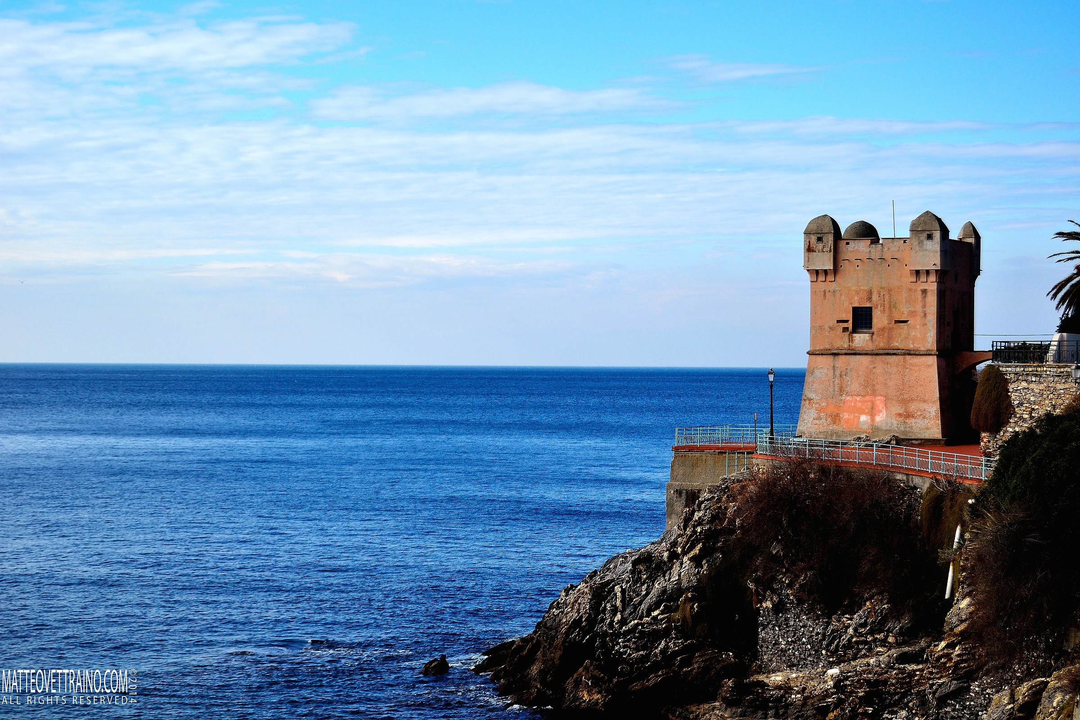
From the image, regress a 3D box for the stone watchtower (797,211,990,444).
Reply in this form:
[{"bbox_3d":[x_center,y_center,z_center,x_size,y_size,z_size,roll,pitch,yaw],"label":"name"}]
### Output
[{"bbox_3d":[20.846,-1.821,132.644,8.763,13.243,9.017,0,0,26],"label":"stone watchtower"}]

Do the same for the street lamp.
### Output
[{"bbox_3d":[13.162,2.617,128.000,0.400,4.322,0.400,0,0,26],"label":"street lamp"}]

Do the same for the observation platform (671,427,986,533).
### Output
[{"bbox_3d":[16.000,6.700,122.500,19.000,5.700,15.500,0,0,30],"label":"observation platform"}]

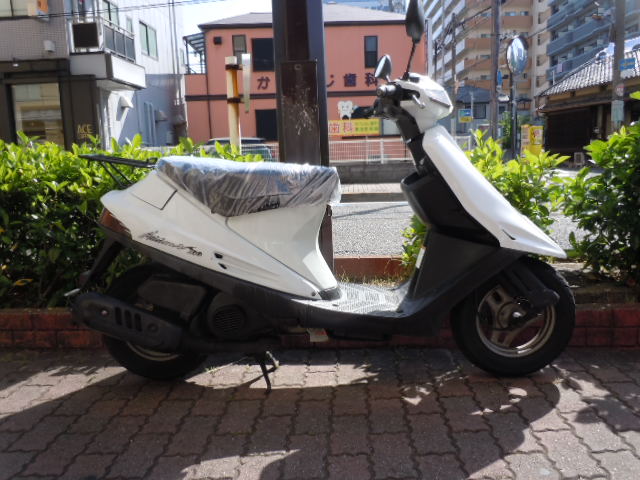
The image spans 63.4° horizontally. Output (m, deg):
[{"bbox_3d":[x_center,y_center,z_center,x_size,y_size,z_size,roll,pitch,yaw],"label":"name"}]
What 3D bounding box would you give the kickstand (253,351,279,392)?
[{"bbox_3d":[-0.183,0.430,1.818,0.090,0.125,0.210,-2,9,4],"label":"kickstand"}]

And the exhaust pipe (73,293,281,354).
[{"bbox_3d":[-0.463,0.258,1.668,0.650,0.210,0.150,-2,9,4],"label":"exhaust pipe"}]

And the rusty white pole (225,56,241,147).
[{"bbox_3d":[-0.466,-0.388,3.013,0.075,1.300,0.075,-2,9,4],"label":"rusty white pole"}]

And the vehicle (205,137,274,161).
[{"bbox_3d":[-2.164,-2.228,15.191,1.720,1.450,4.100,-3,9,-4],"label":"vehicle"}]

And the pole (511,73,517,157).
[{"bbox_3d":[3.643,-2.167,9.768,0.085,2.600,0.085,-2,9,4],"label":"pole"}]

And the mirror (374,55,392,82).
[{"bbox_3d":[0.241,-0.653,1.972,0.045,0.105,0.110,20,4,-13],"label":"mirror"}]

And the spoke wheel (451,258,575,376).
[{"bbox_3d":[0.644,0.256,1.732,0.420,0.420,0.095,-2,9,4],"label":"spoke wheel"}]

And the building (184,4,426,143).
[{"bbox_3d":[-0.719,-6.116,21.974,8.700,7.000,8.400,-3,9,-4],"label":"building"}]

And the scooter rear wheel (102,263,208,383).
[{"bbox_3d":[-0.566,0.282,1.815,0.420,0.420,0.095,-2,9,4],"label":"scooter rear wheel"}]

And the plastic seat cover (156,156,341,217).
[{"bbox_3d":[-0.236,-0.187,1.710,0.610,0.200,0.280,-2,9,4],"label":"plastic seat cover"}]

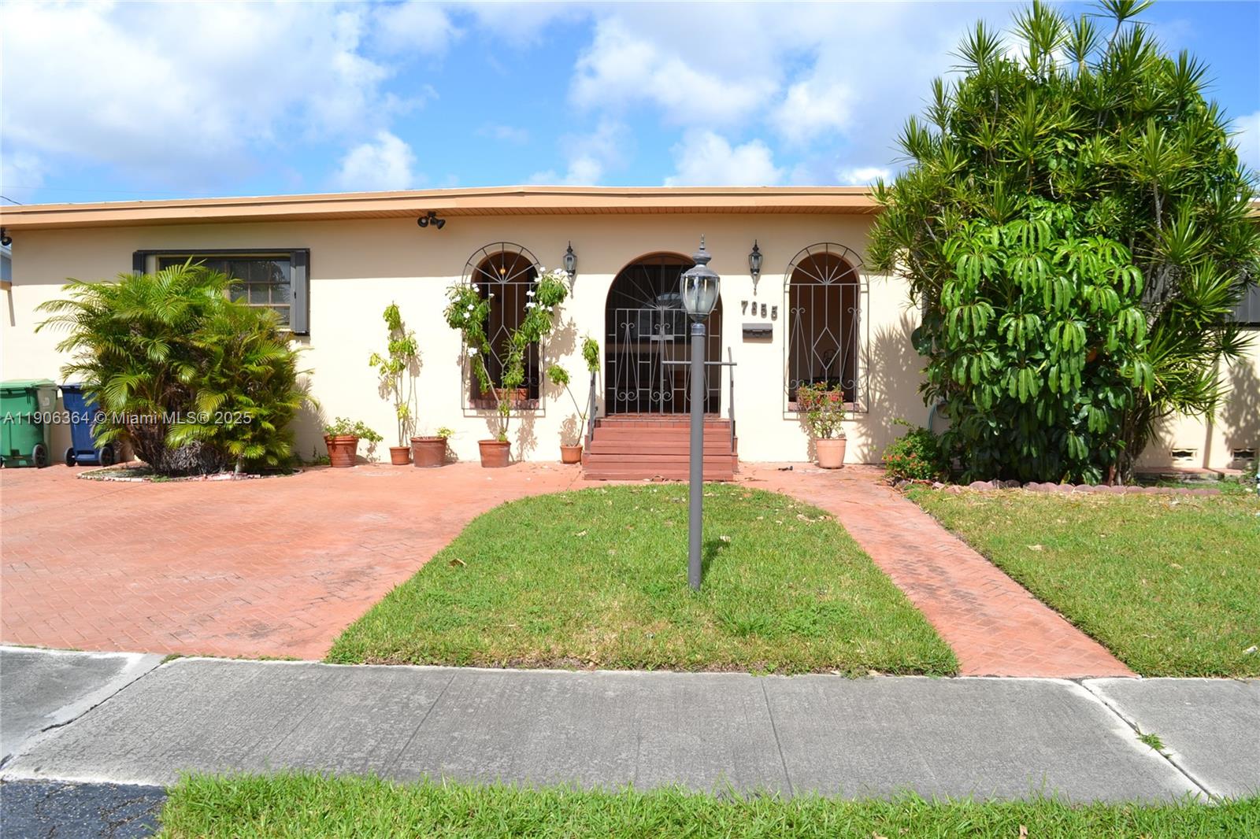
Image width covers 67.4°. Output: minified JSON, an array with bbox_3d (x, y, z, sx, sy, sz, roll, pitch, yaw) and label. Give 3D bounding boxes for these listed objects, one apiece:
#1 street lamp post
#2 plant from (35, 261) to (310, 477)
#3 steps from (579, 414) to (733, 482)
[{"bbox_3d":[0.436,-0.020,6.040,0.260,2.280,0.260,0,4,2],"label":"street lamp post"},{"bbox_3d":[-5.480,-0.630,11.350,3.100,2.600,2.600,0,4,2],"label":"plant"},{"bbox_3d":[0.370,0.327,11.600,1.840,0.650,1.450,0,4,2],"label":"steps"}]

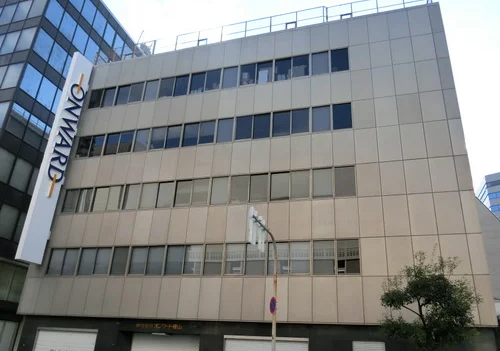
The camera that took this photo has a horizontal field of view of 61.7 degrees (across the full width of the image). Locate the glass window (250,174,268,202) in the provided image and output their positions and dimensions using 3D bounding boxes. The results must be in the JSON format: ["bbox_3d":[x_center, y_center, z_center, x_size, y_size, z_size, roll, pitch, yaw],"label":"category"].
[{"bbox_3d":[0.502,0.683,21.769,1.012,1.573,0.100,-5,-24,17],"label":"glass window"}]

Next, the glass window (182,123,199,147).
[{"bbox_3d":[-3.227,-2.208,23.108,0.927,1.442,0.100,-5,-25,18],"label":"glass window"}]

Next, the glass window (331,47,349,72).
[{"bbox_3d":[4.708,-6.065,21.946,0.894,1.432,0.100,-5,-26,18],"label":"glass window"}]

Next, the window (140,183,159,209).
[{"bbox_3d":[-5.234,1.068,21.898,0.879,1.407,0.100,-5,-25,18],"label":"window"}]

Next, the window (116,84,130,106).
[{"bbox_3d":[-7.843,-4.997,25.944,0.903,1.436,0.100,-5,-26,18],"label":"window"}]

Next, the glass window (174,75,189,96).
[{"bbox_3d":[-4.153,-5.457,25.397,0.950,1.470,0.100,-5,-25,18],"label":"glass window"}]

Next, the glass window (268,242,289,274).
[{"bbox_3d":[1.299,3.723,18.704,0.927,1.442,0.100,-5,-25,18],"label":"glass window"}]

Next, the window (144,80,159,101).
[{"bbox_3d":[-6.284,-5.449,26.898,1.012,1.573,0.100,-5,-24,17],"label":"window"}]

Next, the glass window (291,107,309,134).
[{"bbox_3d":[2.723,-2.898,22.587,1.012,1.573,0.100,-5,-24,17],"label":"glass window"}]

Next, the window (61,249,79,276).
[{"bbox_3d":[-9.426,4.564,22.124,0.927,1.442,0.100,-5,-25,18],"label":"window"}]

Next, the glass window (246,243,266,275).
[{"bbox_3d":[0.302,3.850,19.432,0.950,1.470,0.100,-5,-25,18],"label":"glass window"}]

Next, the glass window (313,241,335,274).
[{"bbox_3d":[3.120,3.477,17.765,0.879,1.442,0.100,-5,-25,18],"label":"glass window"}]

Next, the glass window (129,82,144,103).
[{"bbox_3d":[-6.862,-4.970,25.332,0.952,1.411,0.090,-5,-25,18],"label":"glass window"}]

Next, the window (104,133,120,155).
[{"bbox_3d":[-8.551,-1.975,26.144,1.012,1.573,0.100,-5,-24,17],"label":"window"}]

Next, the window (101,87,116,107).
[{"bbox_3d":[-9.117,-5.026,26.991,0.950,1.470,0.100,-5,-25,18],"label":"window"}]

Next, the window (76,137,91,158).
[{"bbox_3d":[-9.834,-1.653,24.890,0.935,1.445,0.090,-5,-25,18],"label":"window"}]

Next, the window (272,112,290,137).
[{"bbox_3d":[1.606,-2.623,21.276,0.935,1.445,0.090,-5,-25,18],"label":"window"}]

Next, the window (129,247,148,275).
[{"bbox_3d":[-5.688,4.336,21.371,0.950,1.470,0.100,-5,-25,18],"label":"window"}]

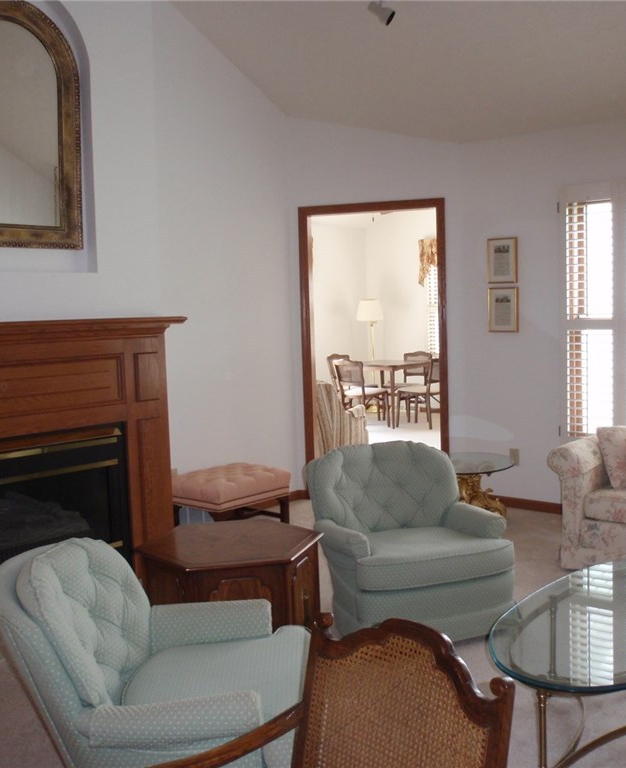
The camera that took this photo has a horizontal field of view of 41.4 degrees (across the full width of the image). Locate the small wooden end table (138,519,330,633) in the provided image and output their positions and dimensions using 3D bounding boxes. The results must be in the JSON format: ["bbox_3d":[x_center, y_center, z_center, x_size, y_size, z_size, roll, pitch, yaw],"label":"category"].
[{"bbox_3d":[-0.317,0.866,3.298,0.651,0.493,0.750,0,5,19],"label":"small wooden end table"}]

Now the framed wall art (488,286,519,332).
[{"bbox_3d":[1.286,-0.496,5.584,0.224,0.302,0.025,3,7,42],"label":"framed wall art"}]

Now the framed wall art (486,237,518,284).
[{"bbox_3d":[1.273,-0.824,5.556,0.225,0.302,0.025,3,7,42],"label":"framed wall art"}]

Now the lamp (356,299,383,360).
[{"bbox_3d":[0.802,-0.386,11.335,0.375,1.532,0.375,3,7,42],"label":"lamp"}]

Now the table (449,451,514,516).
[{"bbox_3d":[0.879,0.700,5.046,0.691,0.444,0.691,3,7,42],"label":"table"}]

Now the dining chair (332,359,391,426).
[{"bbox_3d":[0.572,0.115,9.707,0.454,0.829,0.533,3,7,43],"label":"dining chair"}]

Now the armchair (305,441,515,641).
[{"bbox_3d":[0.400,0.665,3.734,0.750,0.770,0.790,-4,5,-18],"label":"armchair"}]

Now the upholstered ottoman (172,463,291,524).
[{"bbox_3d":[-0.487,0.742,4.982,0.444,0.464,0.563,3,7,42],"label":"upholstered ottoman"}]

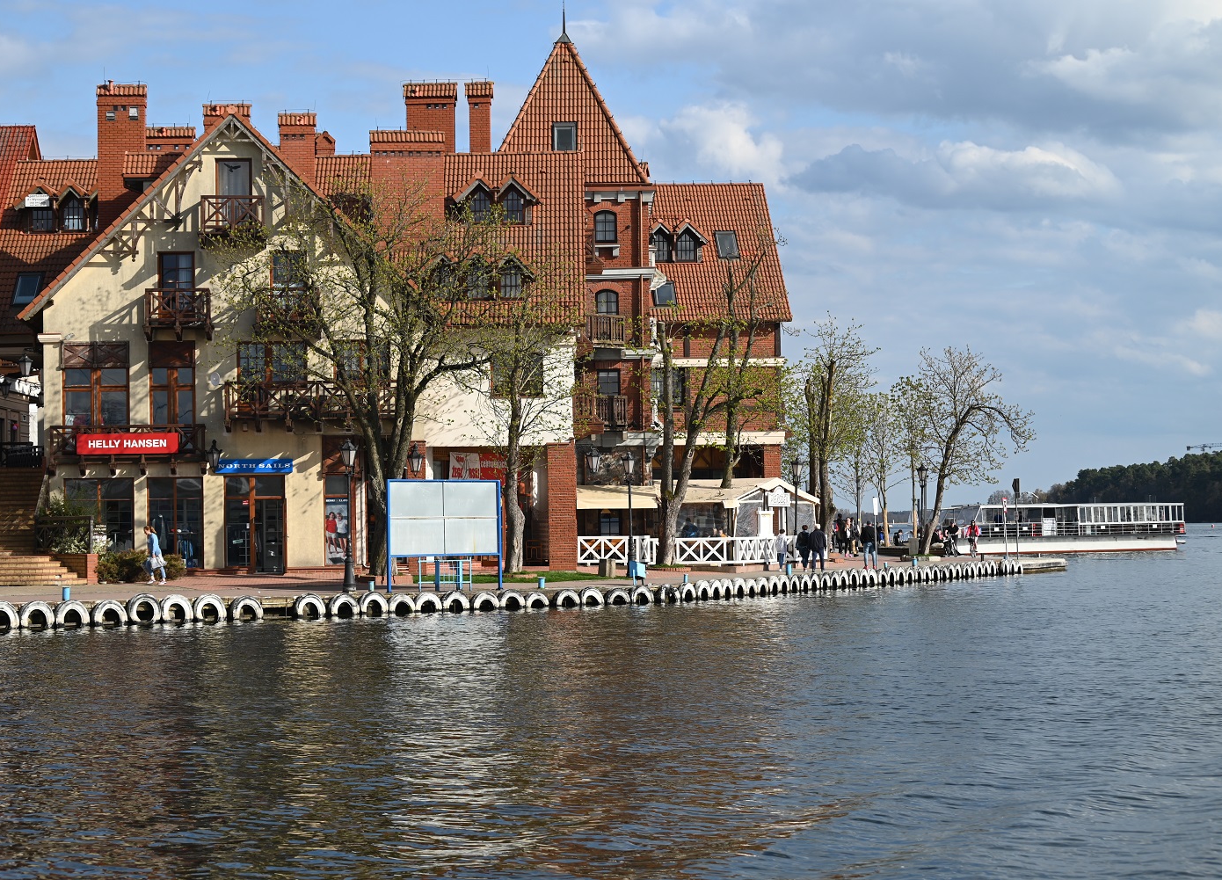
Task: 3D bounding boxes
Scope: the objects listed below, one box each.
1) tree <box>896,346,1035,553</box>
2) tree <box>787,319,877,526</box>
[{"bbox_3d":[14.747,0.467,107.147,5.500,8.743,5.000,-1,-2,-6],"label":"tree"},{"bbox_3d":[8.257,-0.027,97.151,3.300,8.983,3.100,-1,-2,-6],"label":"tree"}]

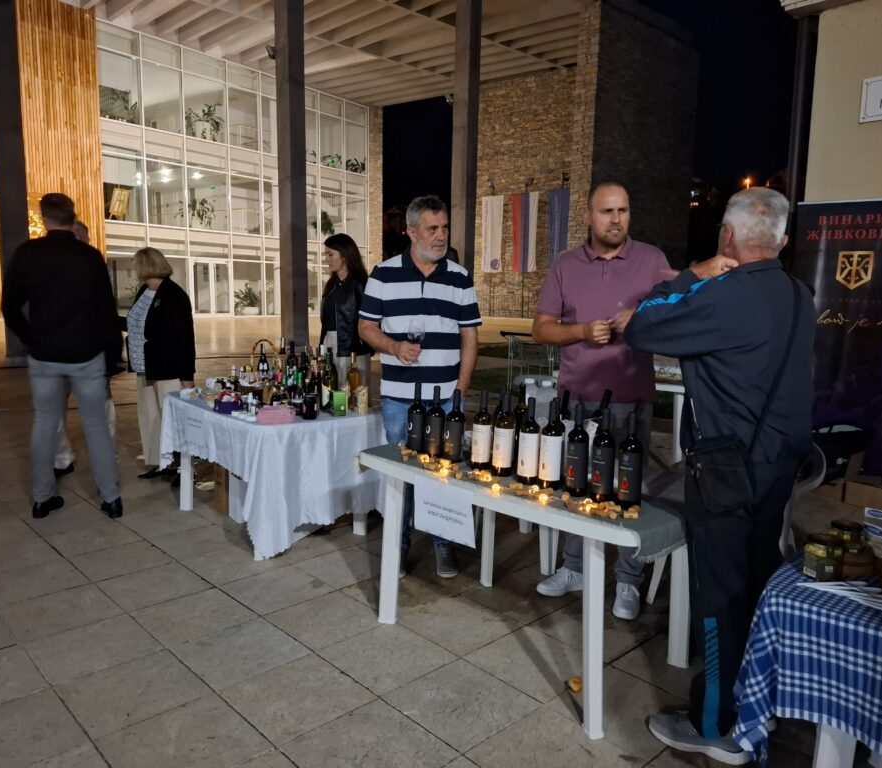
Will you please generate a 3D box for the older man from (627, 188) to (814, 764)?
[{"bbox_3d":[0.878,0.285,2.068,0.520,1.661,0.550,7,9,40],"label":"older man"}]

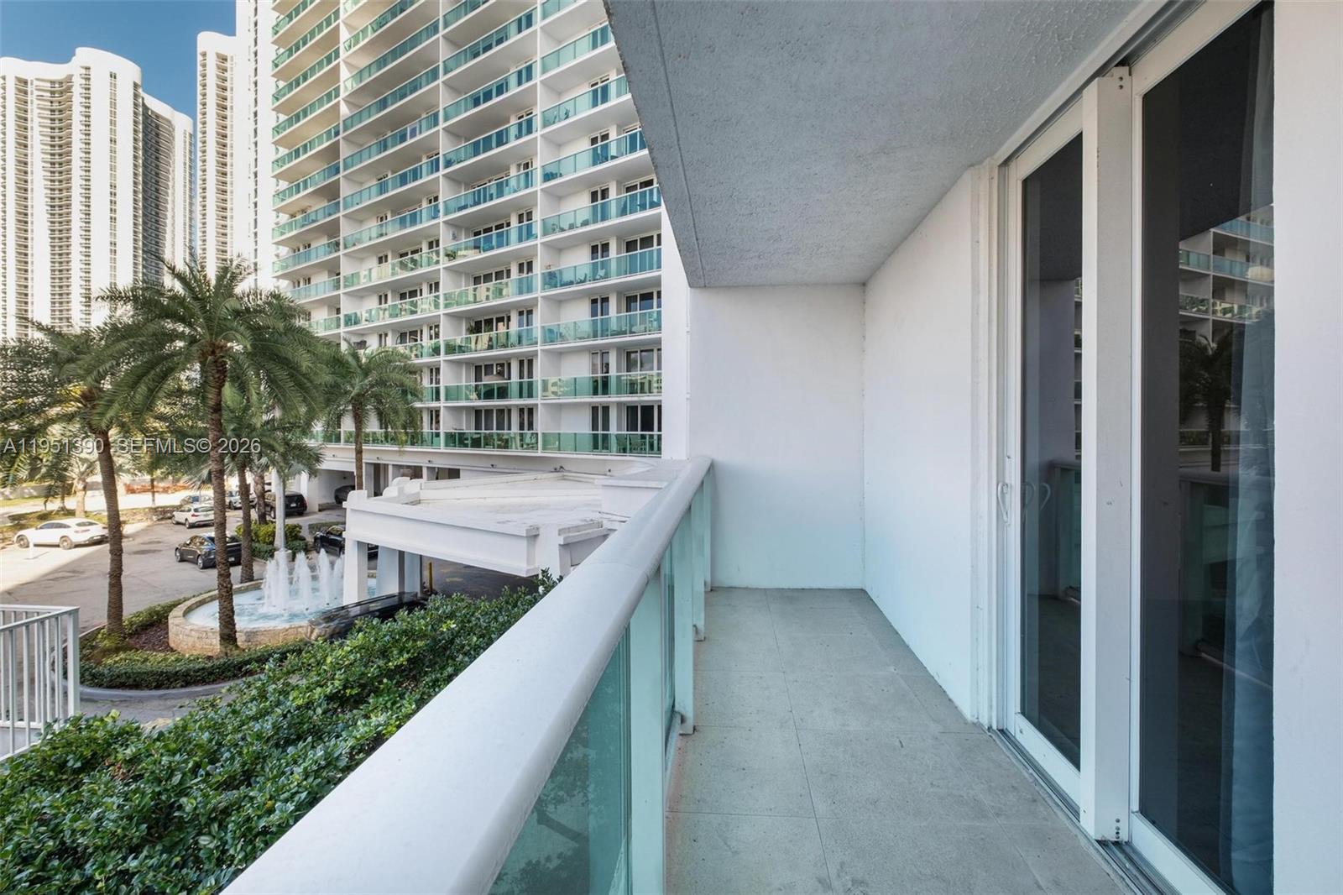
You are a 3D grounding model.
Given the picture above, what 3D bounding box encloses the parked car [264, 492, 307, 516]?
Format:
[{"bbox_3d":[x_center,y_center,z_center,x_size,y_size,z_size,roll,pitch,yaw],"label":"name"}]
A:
[{"bbox_3d":[-29.500,4.172,42.186,5.100,1.820,2.000,2,3,37],"label":"parked car"}]

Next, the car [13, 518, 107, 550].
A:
[{"bbox_3d":[-37.000,5.153,33.917,4.750,1.620,1.920,0,2,4],"label":"car"}]

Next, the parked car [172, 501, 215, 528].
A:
[{"bbox_3d":[-36.400,5.113,42.722,4.500,1.640,1.850,1,3,31],"label":"parked car"}]

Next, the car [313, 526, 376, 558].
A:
[{"bbox_3d":[-17.700,5.017,30.609,4.700,1.680,1.900,1,3,33],"label":"car"}]

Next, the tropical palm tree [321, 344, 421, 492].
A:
[{"bbox_3d":[-17.600,-0.218,32.515,5.400,11.600,5.400,1,3,34],"label":"tropical palm tree"}]

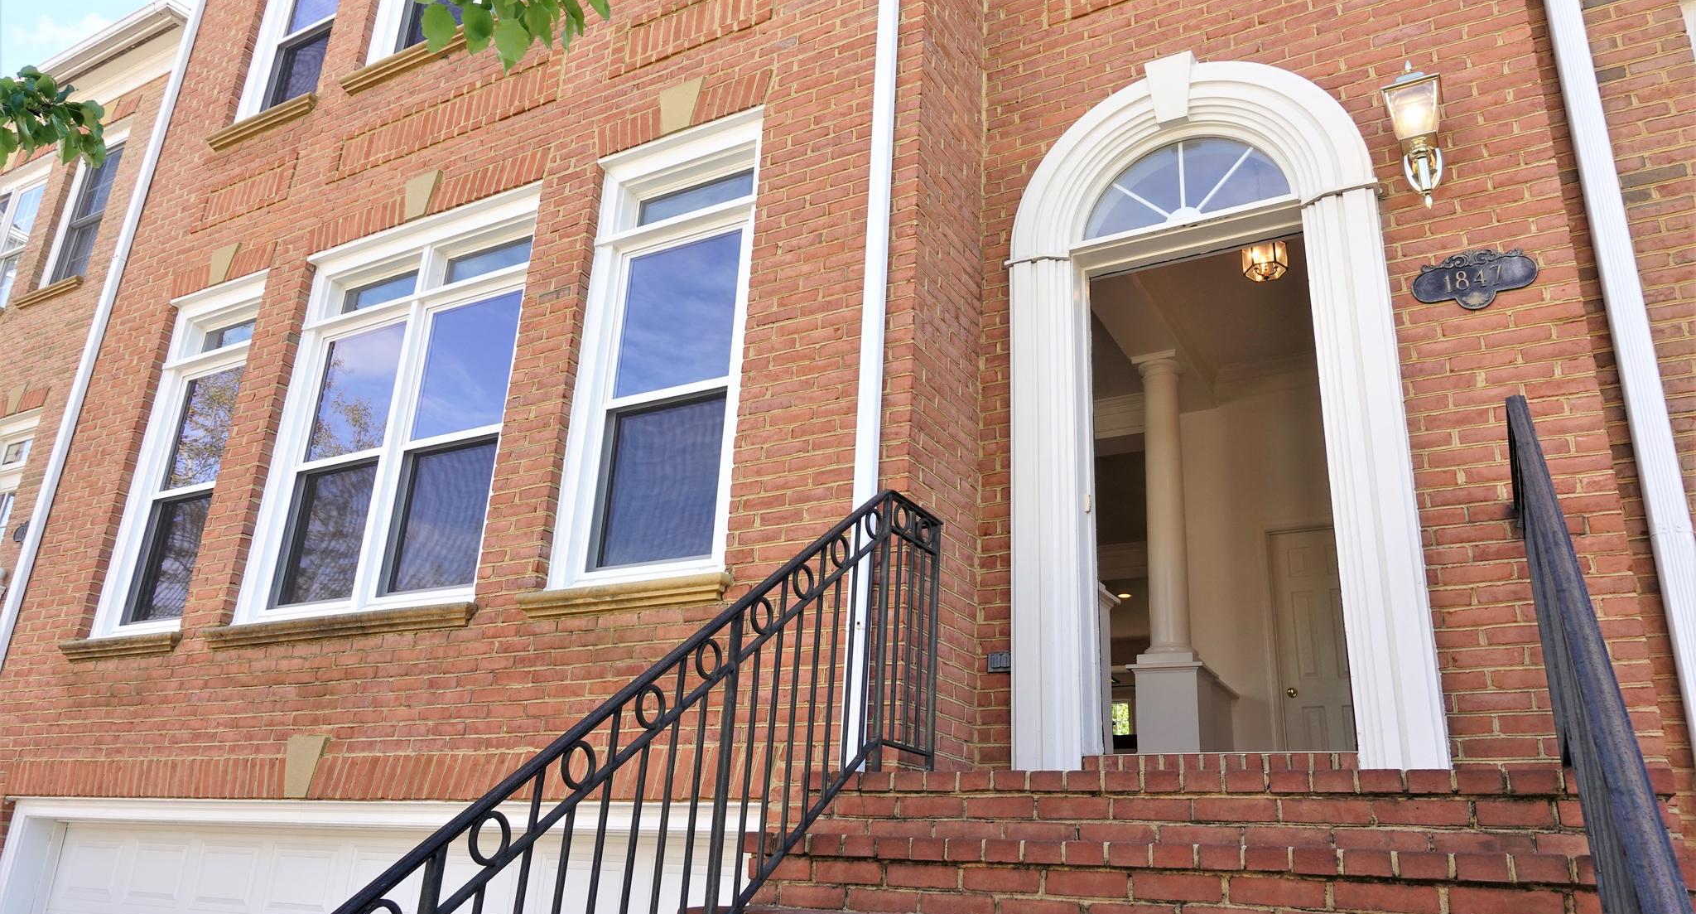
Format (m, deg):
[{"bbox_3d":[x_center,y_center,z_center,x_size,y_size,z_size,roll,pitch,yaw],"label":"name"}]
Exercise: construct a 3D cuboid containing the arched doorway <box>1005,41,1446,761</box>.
[{"bbox_3d":[1.315,-0.257,4.327,1.460,3.020,0.250,-9,-23,29],"label":"arched doorway"}]

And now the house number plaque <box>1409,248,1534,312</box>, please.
[{"bbox_3d":[2.185,-0.623,3.949,0.390,0.235,0.025,-9,-23,29],"label":"house number plaque"}]

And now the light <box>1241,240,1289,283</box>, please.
[{"bbox_3d":[2.421,-1.176,6.569,0.240,0.310,0.240,-9,-23,29],"label":"light"}]

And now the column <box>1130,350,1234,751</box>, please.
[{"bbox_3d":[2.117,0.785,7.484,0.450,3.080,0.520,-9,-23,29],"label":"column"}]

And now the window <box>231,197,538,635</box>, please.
[{"bbox_3d":[-2.379,-0.256,5.947,1.860,2.190,0.150,-9,-23,29],"label":"window"}]

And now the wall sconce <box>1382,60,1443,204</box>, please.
[{"bbox_3d":[2.066,-1.159,4.091,0.200,0.610,0.260,-9,-23,29],"label":"wall sconce"}]

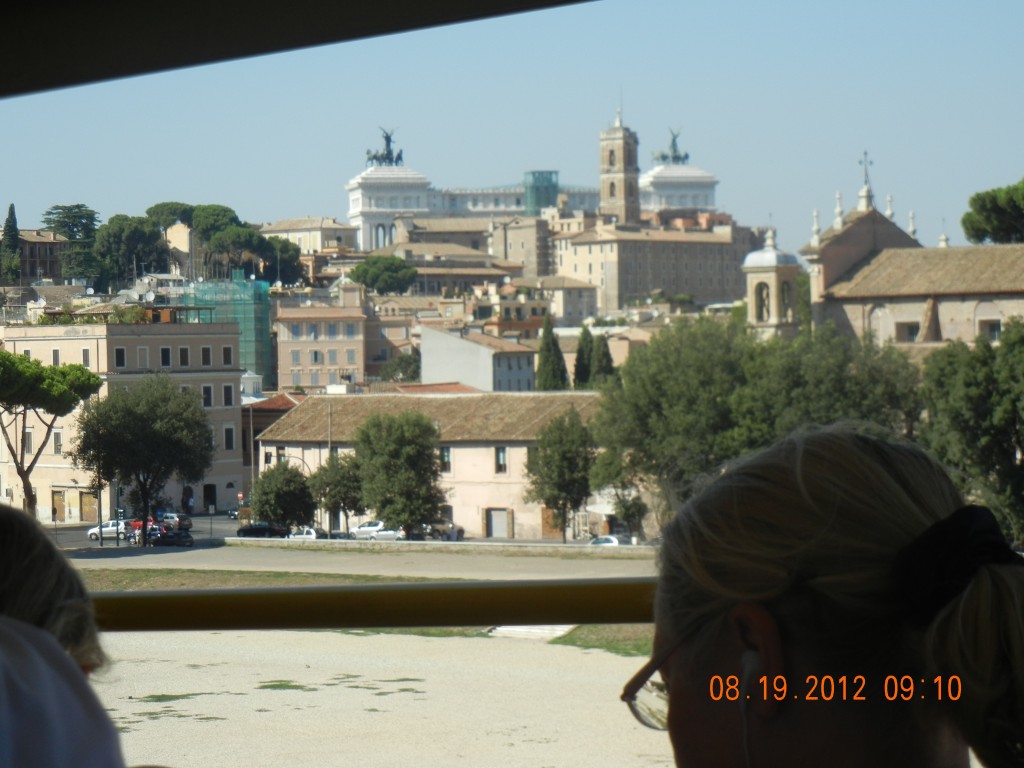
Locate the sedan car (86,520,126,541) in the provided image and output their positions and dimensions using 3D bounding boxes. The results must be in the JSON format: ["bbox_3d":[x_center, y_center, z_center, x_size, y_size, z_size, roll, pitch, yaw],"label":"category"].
[{"bbox_3d":[-33.206,12.041,248.000,3.500,1.500,1.580,-1,1,19],"label":"sedan car"}]

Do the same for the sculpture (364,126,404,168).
[{"bbox_3d":[-40.017,-74.227,947.000,10.300,12.500,8.500,-1,1,-14],"label":"sculpture"}]

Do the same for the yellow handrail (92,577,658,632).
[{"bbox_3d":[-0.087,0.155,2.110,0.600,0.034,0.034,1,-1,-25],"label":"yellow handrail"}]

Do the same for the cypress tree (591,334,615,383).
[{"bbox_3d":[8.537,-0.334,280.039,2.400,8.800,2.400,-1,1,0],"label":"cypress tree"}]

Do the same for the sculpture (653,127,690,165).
[{"bbox_3d":[51.435,-76.749,973.000,10.300,12.300,8.500,-1,1,-14],"label":"sculpture"}]

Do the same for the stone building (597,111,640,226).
[{"bbox_3d":[28.343,-56.659,797.000,7.800,31.000,7.800,-1,1,32],"label":"stone building"}]

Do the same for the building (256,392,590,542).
[{"bbox_3d":[-4.458,6.512,245.276,33.500,11.400,11.500,-1,1,38],"label":"building"}]

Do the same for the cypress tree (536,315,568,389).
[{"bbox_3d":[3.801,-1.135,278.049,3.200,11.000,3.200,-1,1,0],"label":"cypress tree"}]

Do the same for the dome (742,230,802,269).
[{"bbox_3d":[20.125,-10.508,234.000,3.200,3.100,3.200,-1,1,38],"label":"dome"}]

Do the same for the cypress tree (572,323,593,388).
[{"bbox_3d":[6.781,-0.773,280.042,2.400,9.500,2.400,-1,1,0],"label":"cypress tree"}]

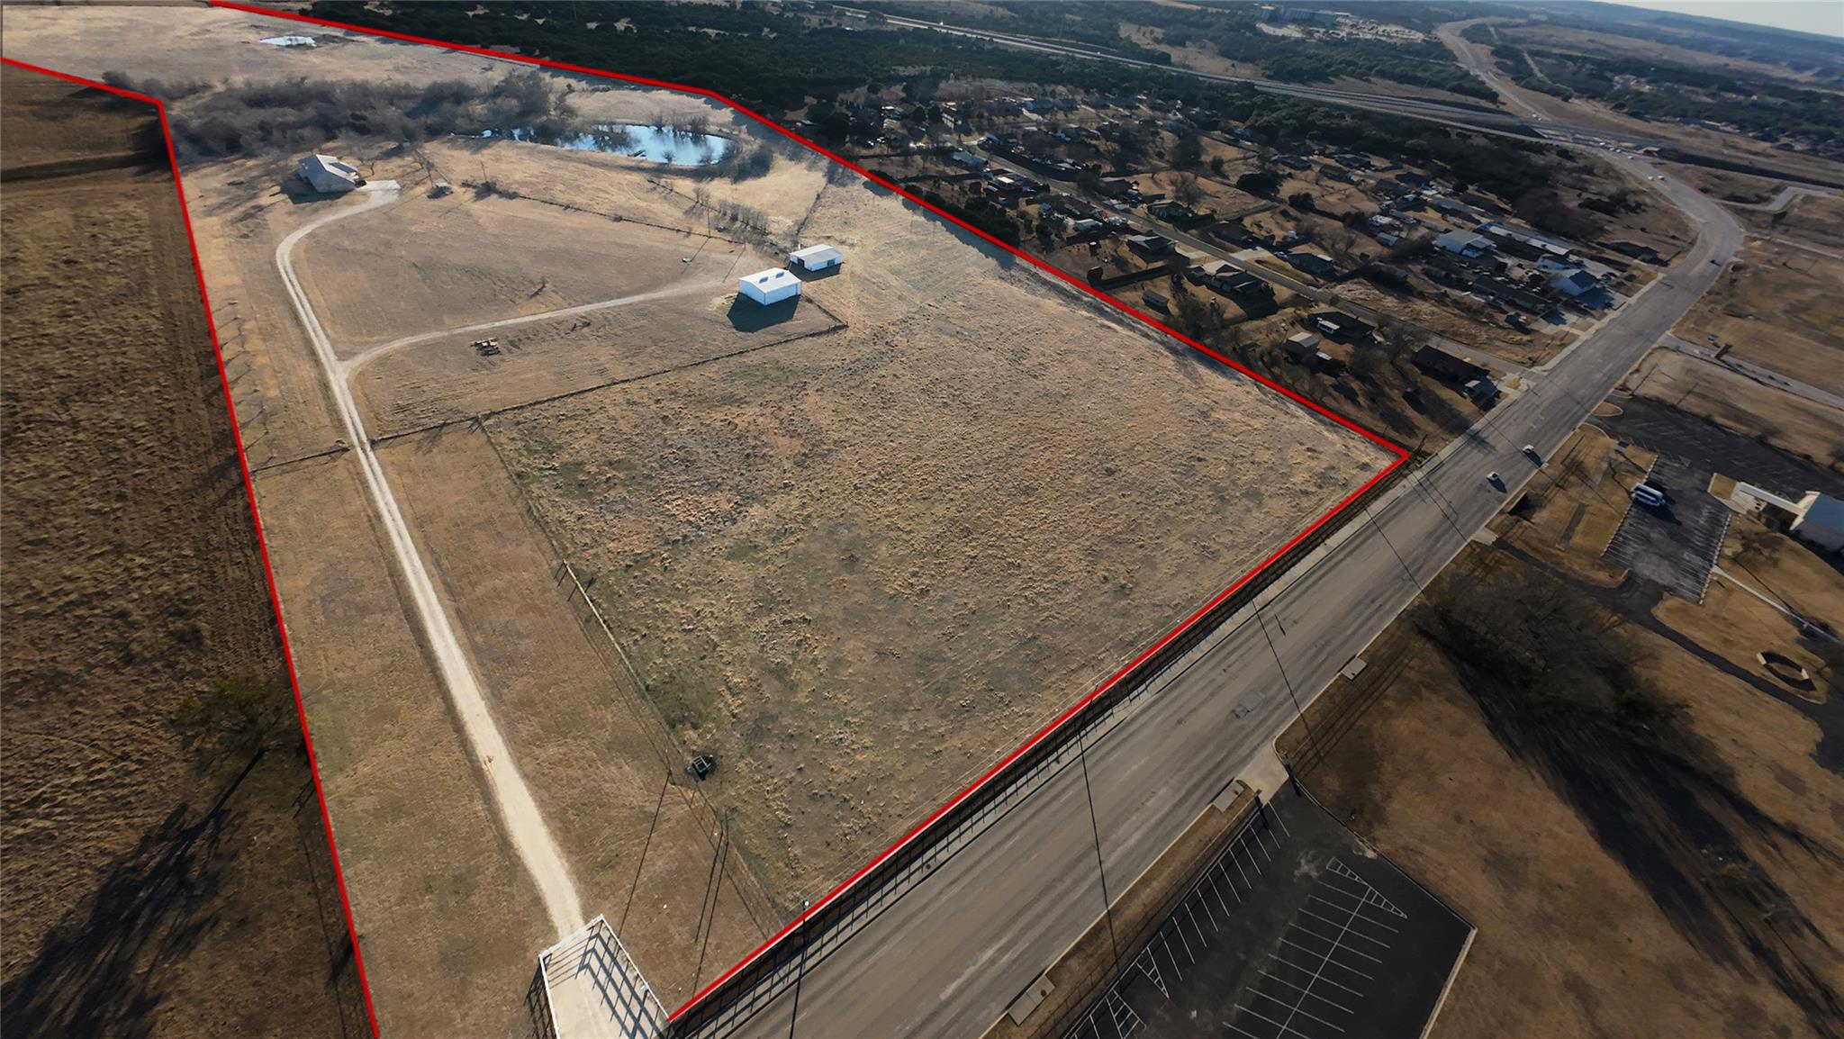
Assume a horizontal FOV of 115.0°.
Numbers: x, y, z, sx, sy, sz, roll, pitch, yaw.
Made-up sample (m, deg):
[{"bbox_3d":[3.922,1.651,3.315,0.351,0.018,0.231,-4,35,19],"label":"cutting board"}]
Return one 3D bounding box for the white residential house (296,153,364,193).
[{"bbox_3d":[-221.034,-129.622,218.800,13.900,5.100,29.500,-32,58,-32],"label":"white residential house"}]

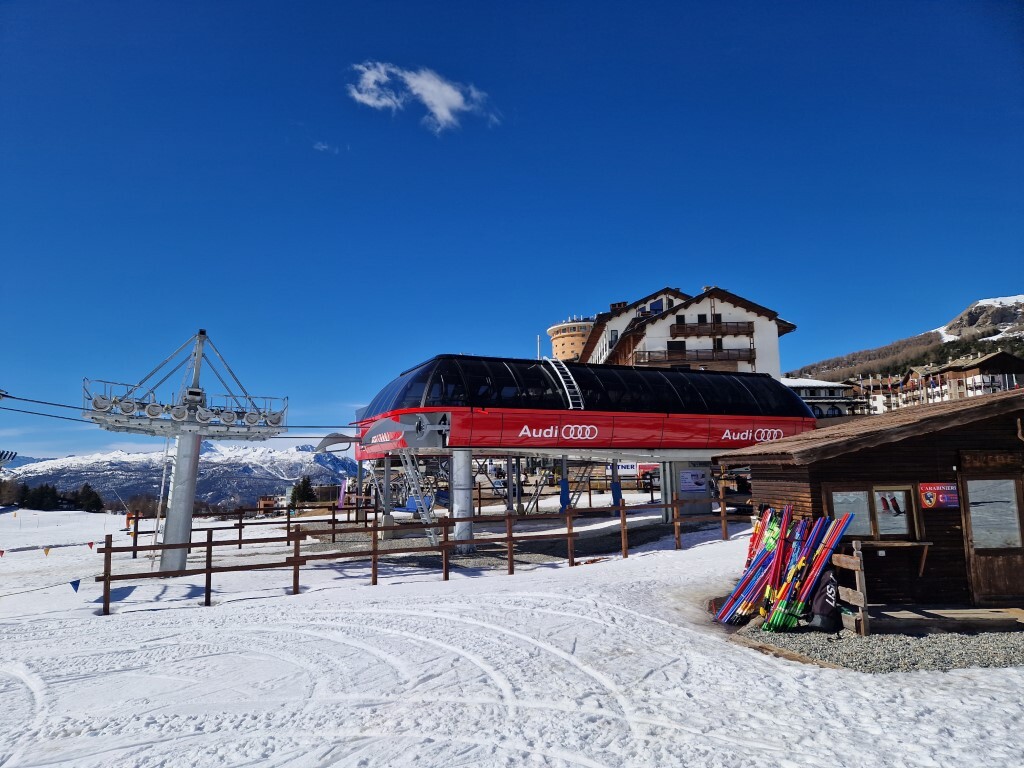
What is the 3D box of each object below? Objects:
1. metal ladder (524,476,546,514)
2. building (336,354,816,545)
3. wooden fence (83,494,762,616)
[{"bbox_3d":[1.028,4.267,26.786,0.120,1.833,0.420,32,-19,-17],"label":"metal ladder"},{"bbox_3d":[2.982,2.809,27.137,17.819,6.567,8.446,2,-8,-23],"label":"building"},{"bbox_3d":[-0.389,3.123,13.879,13.818,1.693,0.250,3,-8,-26],"label":"wooden fence"}]

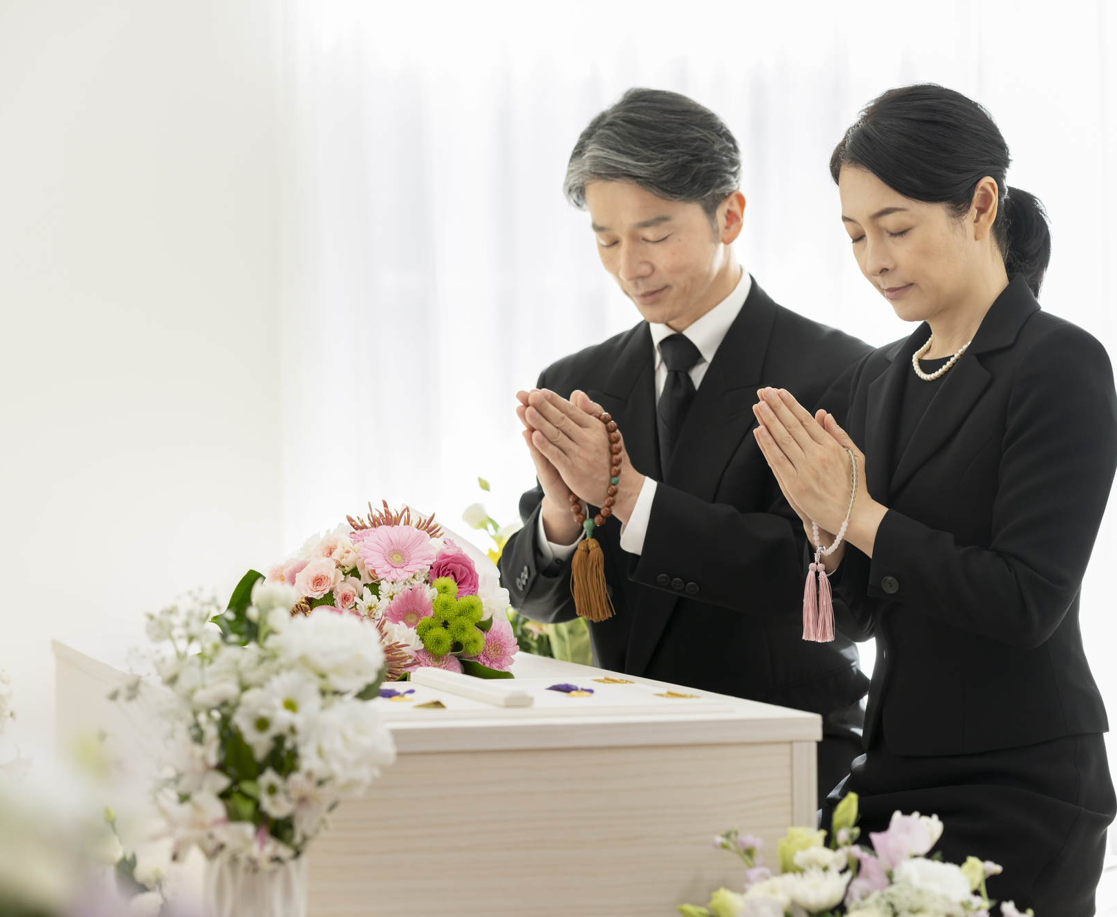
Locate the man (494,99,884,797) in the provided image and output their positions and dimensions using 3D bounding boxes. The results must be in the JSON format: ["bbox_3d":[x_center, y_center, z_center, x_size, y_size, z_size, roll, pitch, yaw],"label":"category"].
[{"bbox_3d":[0.178,0.157,3.790,0.560,1.170,0.480,0,0,-33],"label":"man"}]

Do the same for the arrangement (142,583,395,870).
[{"bbox_3d":[-0.219,0.204,2.470,0.195,0.220,0.190,-1,0,0],"label":"arrangement"}]

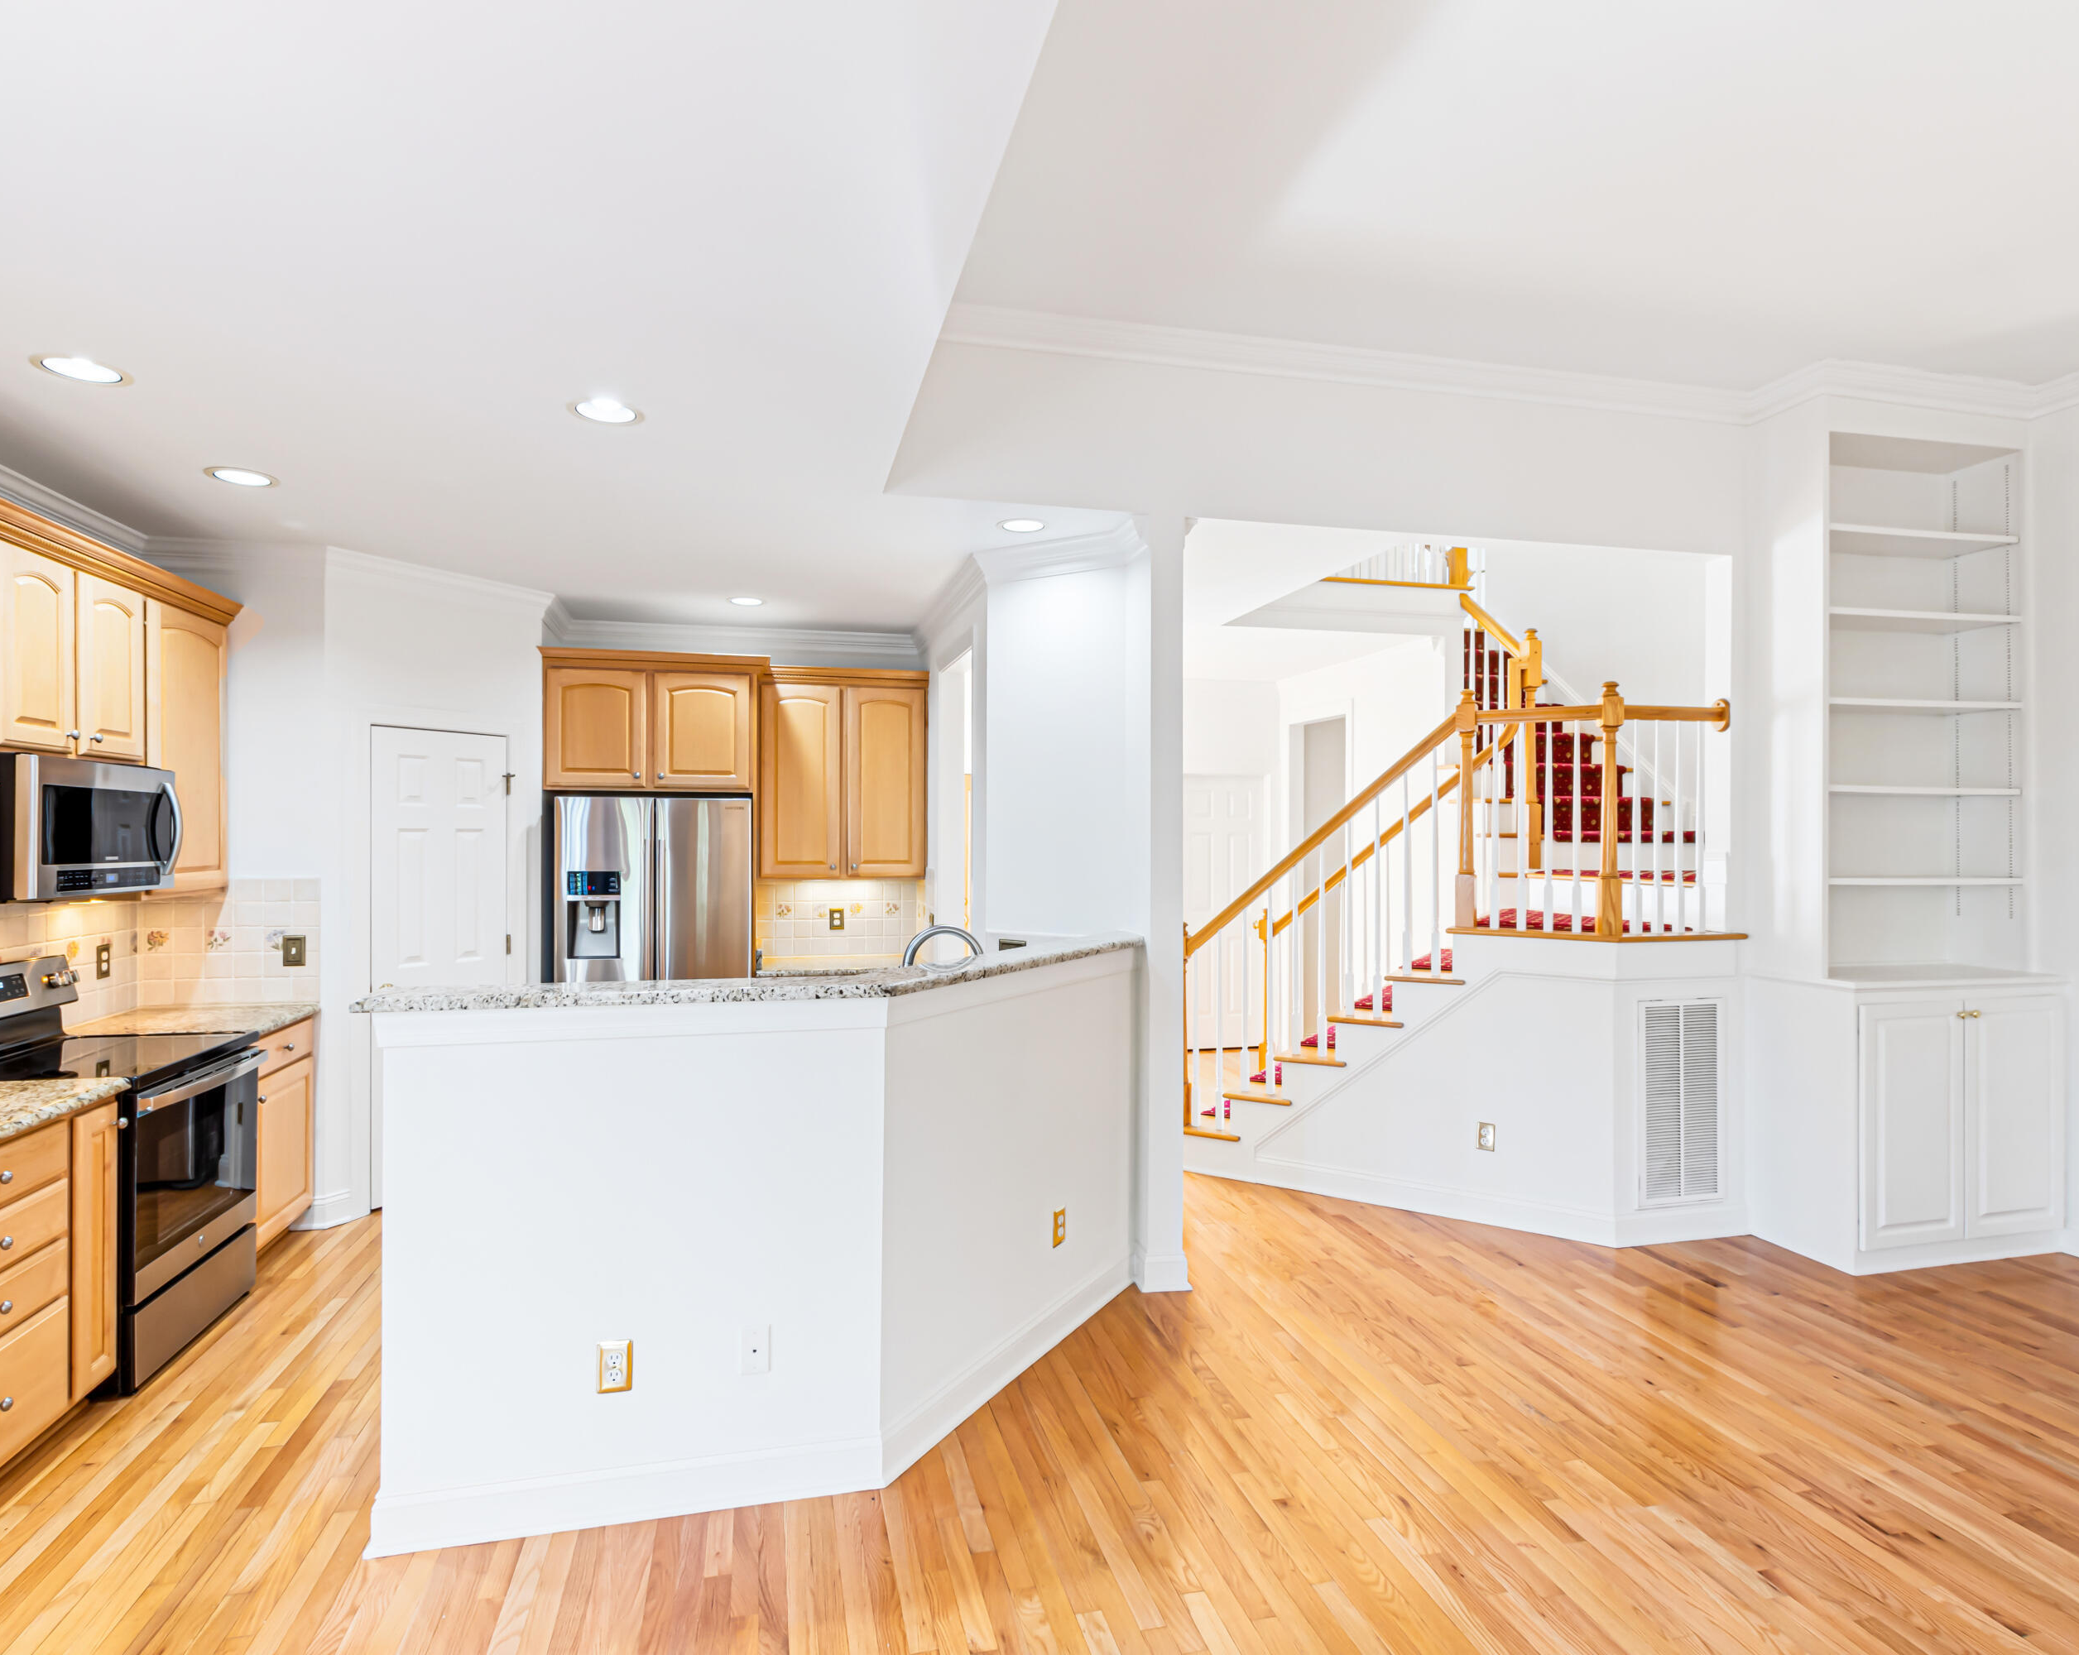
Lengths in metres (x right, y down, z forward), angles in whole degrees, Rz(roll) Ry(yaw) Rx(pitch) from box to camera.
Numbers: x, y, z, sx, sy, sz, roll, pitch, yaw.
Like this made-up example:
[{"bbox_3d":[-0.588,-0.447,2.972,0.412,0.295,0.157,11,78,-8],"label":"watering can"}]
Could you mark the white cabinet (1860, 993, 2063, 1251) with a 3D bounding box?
[{"bbox_3d":[3.377,1.093,4.029,0.976,0.950,0.440,0,0,-13],"label":"white cabinet"}]

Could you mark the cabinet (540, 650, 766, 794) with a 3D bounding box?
[{"bbox_3d":[-1.963,-0.514,5.396,1.030,0.679,0.670,0,0,-13],"label":"cabinet"}]

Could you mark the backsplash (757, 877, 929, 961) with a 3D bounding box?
[{"bbox_3d":[-1.140,0.506,5.916,0.892,0.440,0.020,0,0,-13],"label":"backsplash"}]

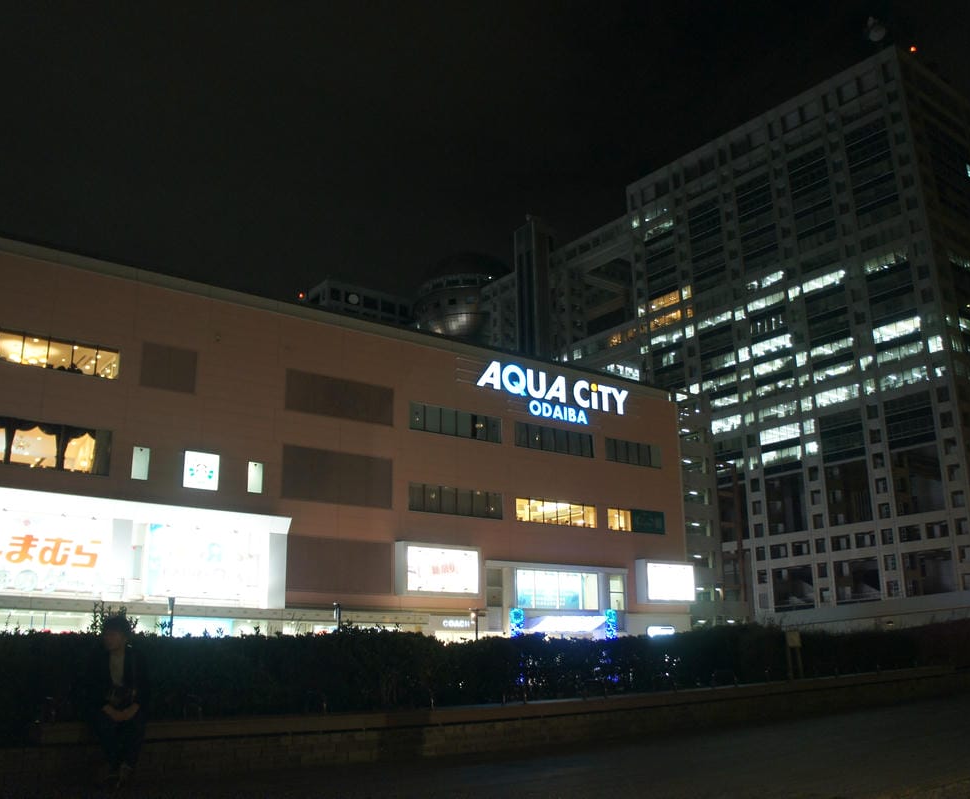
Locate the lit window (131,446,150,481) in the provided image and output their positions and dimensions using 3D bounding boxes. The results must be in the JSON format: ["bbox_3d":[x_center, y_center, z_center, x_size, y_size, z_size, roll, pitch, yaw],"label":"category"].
[{"bbox_3d":[-17.704,3.327,46.307,0.866,1.691,0.150,11,-20,-35],"label":"lit window"}]

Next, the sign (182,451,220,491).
[{"bbox_3d":[-15.151,3.847,48.186,1.971,1.984,0.200,11,-20,-35],"label":"sign"}]

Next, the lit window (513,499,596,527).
[{"bbox_3d":[5.092,7.981,62.928,7.630,1.588,0.200,11,-20,-35],"label":"lit window"}]

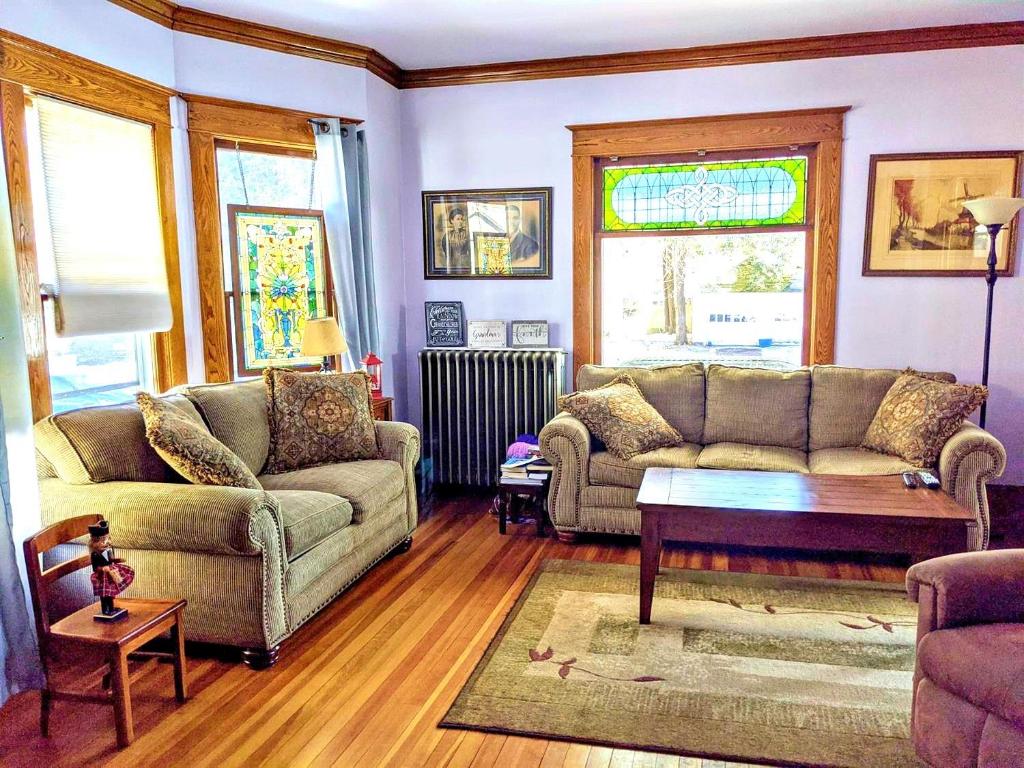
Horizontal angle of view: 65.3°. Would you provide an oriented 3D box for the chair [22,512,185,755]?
[{"bbox_3d":[-1.284,0.770,2.553,0.350,0.635,0.320,1,8,15],"label":"chair"}]

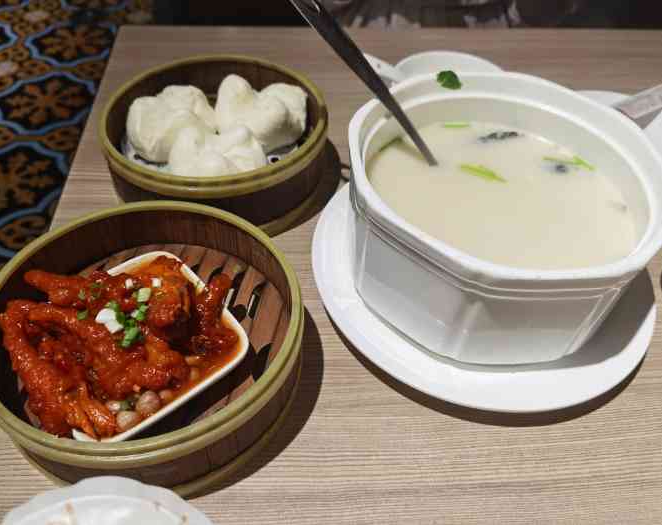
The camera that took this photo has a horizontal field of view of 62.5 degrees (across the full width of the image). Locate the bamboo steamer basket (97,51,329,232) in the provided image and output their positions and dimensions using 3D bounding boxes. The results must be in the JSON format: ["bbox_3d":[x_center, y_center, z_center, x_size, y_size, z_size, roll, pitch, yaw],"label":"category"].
[{"bbox_3d":[-0.090,-0.096,0.449,0.175,0.060,0.175,1,49,0],"label":"bamboo steamer basket"}]

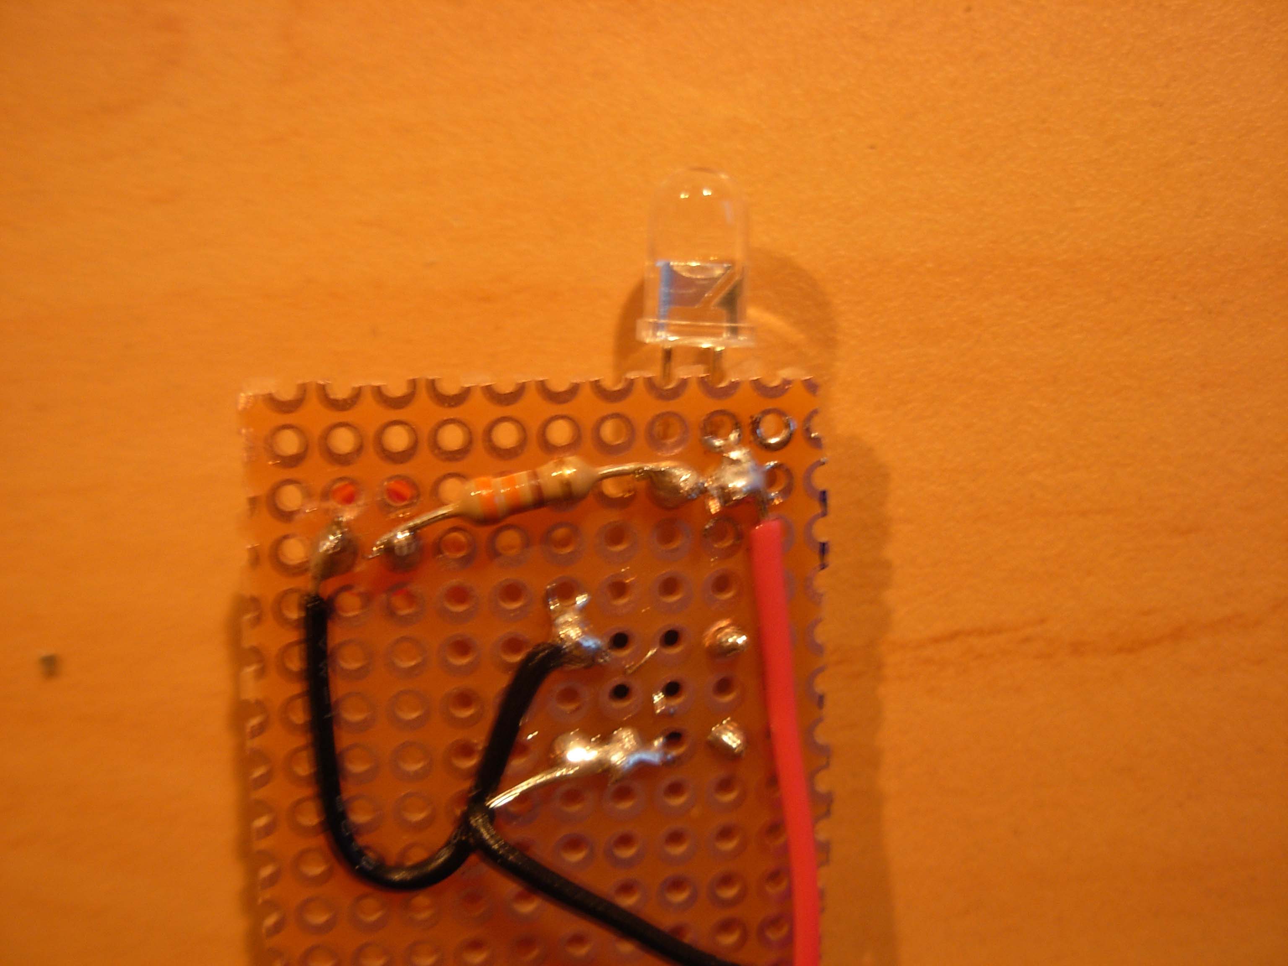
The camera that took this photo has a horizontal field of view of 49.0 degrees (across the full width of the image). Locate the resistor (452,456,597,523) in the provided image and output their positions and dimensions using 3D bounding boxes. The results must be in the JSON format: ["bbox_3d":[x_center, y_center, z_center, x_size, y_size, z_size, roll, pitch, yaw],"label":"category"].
[{"bbox_3d":[-0.005,0.000,0.065,0.007,0.002,0.002,-14,98,-5],"label":"resistor"}]

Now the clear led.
[{"bbox_3d":[0.003,-0.011,0.070,0.006,0.006,0.009,2,92,0],"label":"clear led"}]

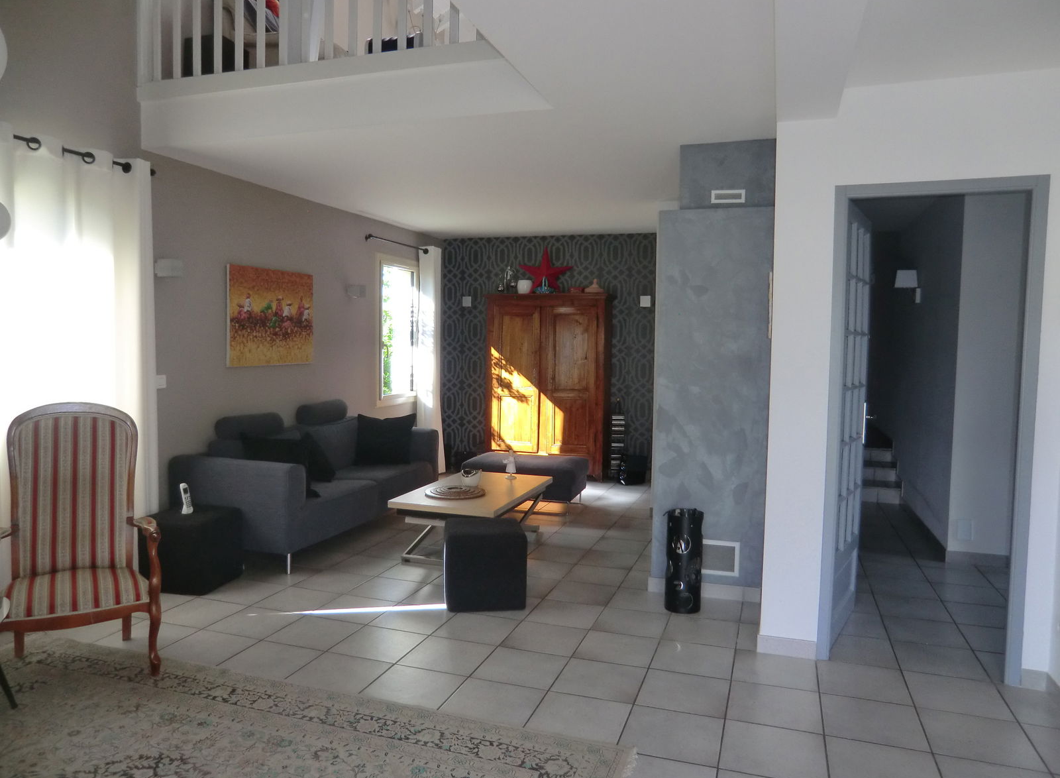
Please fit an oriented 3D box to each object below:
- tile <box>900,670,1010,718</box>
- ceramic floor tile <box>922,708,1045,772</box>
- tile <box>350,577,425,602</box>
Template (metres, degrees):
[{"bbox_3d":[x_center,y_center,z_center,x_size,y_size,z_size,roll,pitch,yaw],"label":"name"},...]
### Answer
[{"bbox_3d":[1.704,1.230,2.943,0.337,0.010,0.337,2,3,18],"label":"tile"},{"bbox_3d":[1.598,1.250,2.623,0.338,0.010,0.338,2,3,18],"label":"ceramic floor tile"},{"bbox_3d":[-0.787,1.118,4.100,0.337,0.010,0.337,2,3,18],"label":"tile"}]

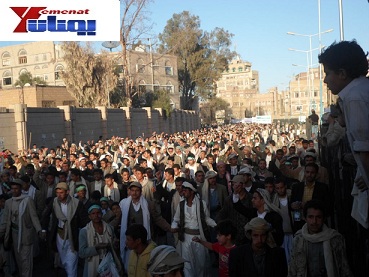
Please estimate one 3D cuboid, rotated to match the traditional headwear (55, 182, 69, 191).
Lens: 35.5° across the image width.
[{"bbox_3d":[-1.727,0.675,8.100,0.180,0.110,0.235,1,3,30],"label":"traditional headwear"}]

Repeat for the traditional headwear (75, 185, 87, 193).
[{"bbox_3d":[-1.604,0.773,8.900,0.170,0.105,0.195,-1,-6,-14],"label":"traditional headwear"}]

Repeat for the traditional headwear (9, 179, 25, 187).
[{"bbox_3d":[-2.480,0.650,8.500,0.210,0.105,0.240,0,2,14],"label":"traditional headwear"}]

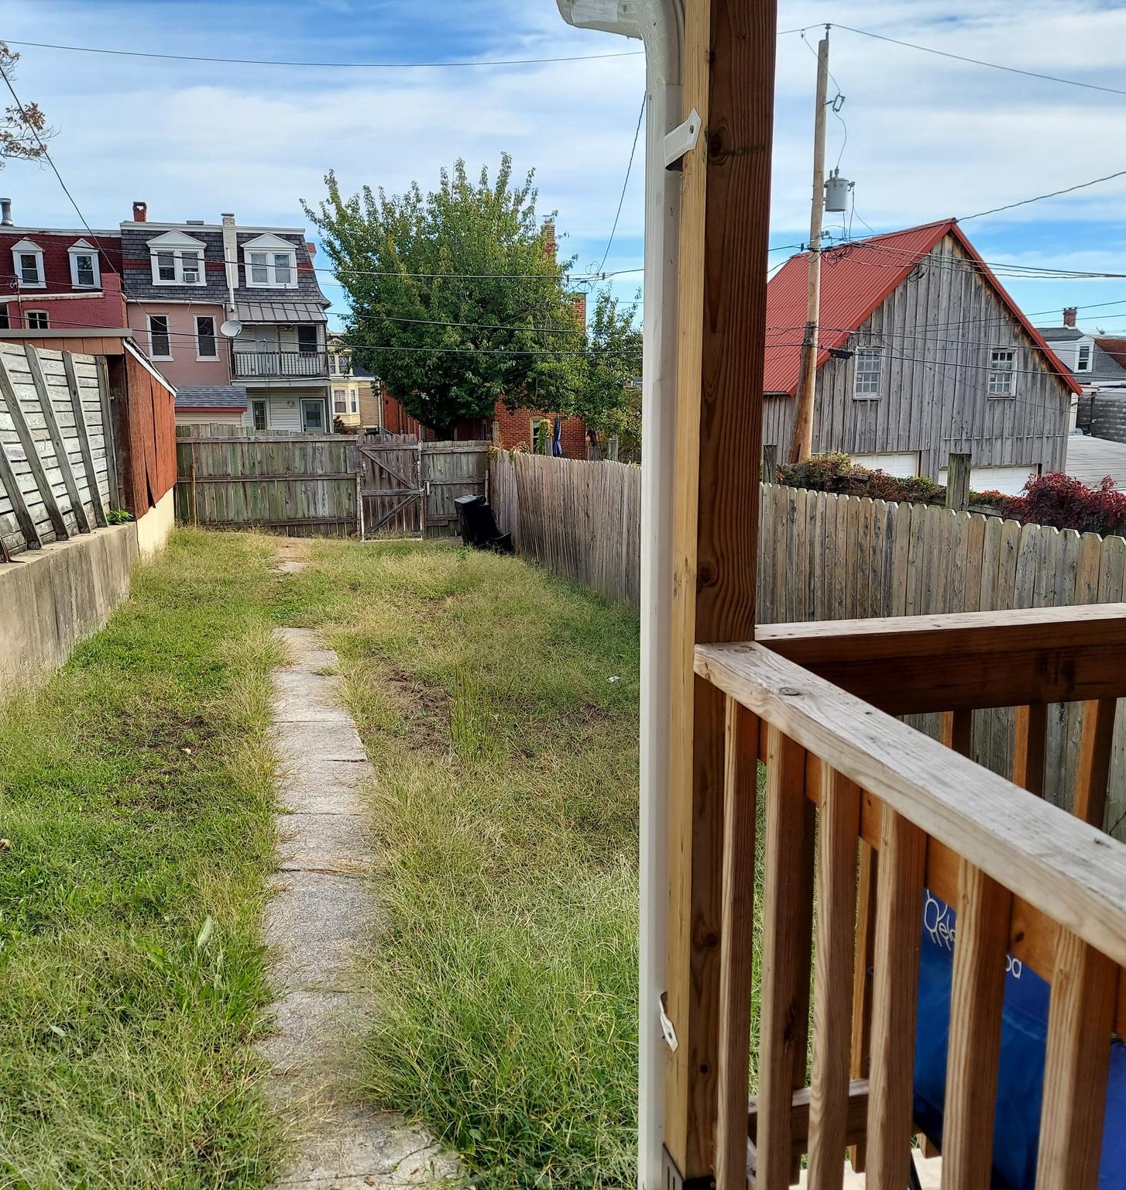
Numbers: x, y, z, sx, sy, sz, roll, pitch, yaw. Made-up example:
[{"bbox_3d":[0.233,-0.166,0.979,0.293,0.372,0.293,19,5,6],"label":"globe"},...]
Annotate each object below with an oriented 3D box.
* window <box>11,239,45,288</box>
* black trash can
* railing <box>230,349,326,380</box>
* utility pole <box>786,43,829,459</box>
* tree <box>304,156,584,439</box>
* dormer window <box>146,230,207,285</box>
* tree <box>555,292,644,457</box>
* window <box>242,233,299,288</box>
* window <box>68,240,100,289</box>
[{"bbox_3d":[-20.323,-12.585,41.800,1.220,1.920,0.850,-4,12,-18],"label":"window"},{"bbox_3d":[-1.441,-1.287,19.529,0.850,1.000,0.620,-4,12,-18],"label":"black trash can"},{"bbox_3d":[-10.783,-8.716,41.700,3.500,1.050,0.150,-4,12,-18],"label":"railing"},{"bbox_3d":[5.414,-6.693,23.890,0.330,10.100,0.330,-3,12,-18],"label":"utility pole"},{"bbox_3d":[-3.371,-7.737,31.000,7.600,9.000,7.300,-4,12,-18],"label":"tree"},{"bbox_3d":[-14.624,-12.749,41.600,2.150,2.120,0.850,-4,12,-18],"label":"dormer window"},{"bbox_3d":[1.275,-5.711,31.000,3.000,5.300,3.000,-4,12,-18],"label":"tree"},{"bbox_3d":[-11.328,-12.960,42.600,2.100,2.100,0.850,-4,12,-18],"label":"window"},{"bbox_3d":[-18.398,-12.711,42.300,1.220,1.920,0.850,-4,12,-18],"label":"window"}]

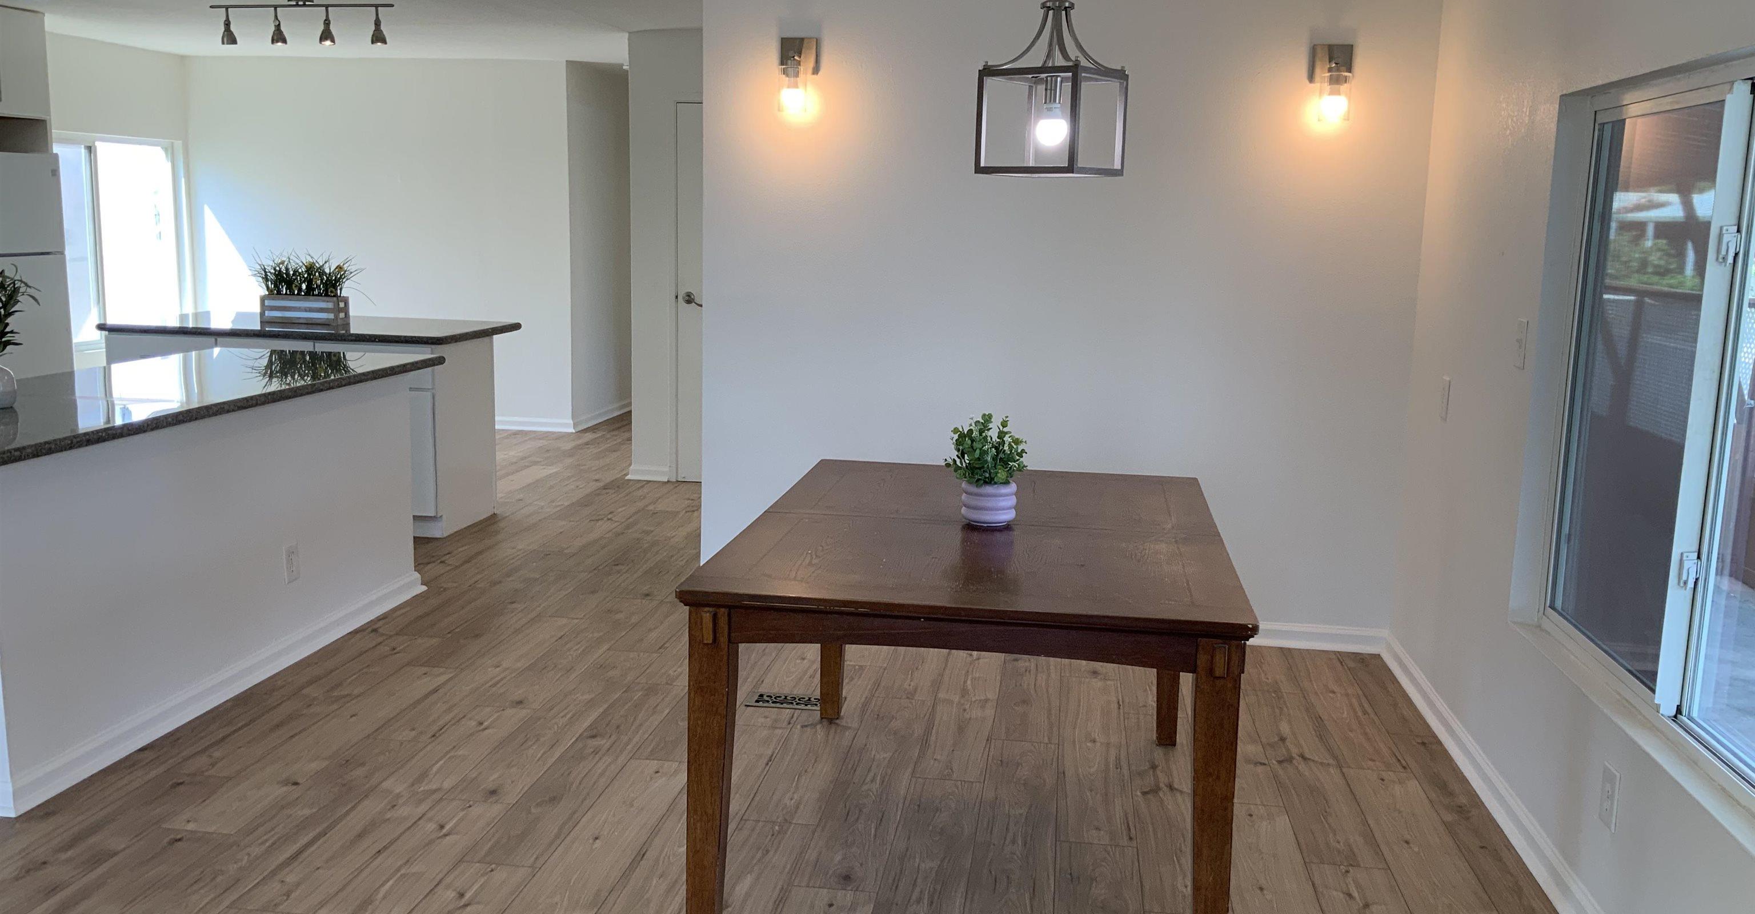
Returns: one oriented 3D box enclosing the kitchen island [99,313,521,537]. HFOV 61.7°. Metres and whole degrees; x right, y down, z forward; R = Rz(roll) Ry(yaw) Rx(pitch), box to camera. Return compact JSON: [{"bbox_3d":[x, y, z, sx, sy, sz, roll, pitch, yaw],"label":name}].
[{"bbox_3d":[-2.682,-0.149,6.914,1.570,0.880,0.640,3,9,8],"label":"kitchen island"}]

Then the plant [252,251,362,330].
[{"bbox_3d":[-2.518,-0.732,6.492,0.480,0.345,0.200,3,9,8],"label":"plant"}]

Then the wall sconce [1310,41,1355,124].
[{"bbox_3d":[1.494,-1.225,4.816,0.124,0.253,0.160,3,9,8],"label":"wall sconce"}]

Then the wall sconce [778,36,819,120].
[{"bbox_3d":[-0.278,-1.312,5.050,0.124,0.263,0.160,3,9,8],"label":"wall sconce"}]

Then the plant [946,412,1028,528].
[{"bbox_3d":[0.257,0.025,3.438,0.182,0.261,0.178,3,9,8],"label":"plant"}]

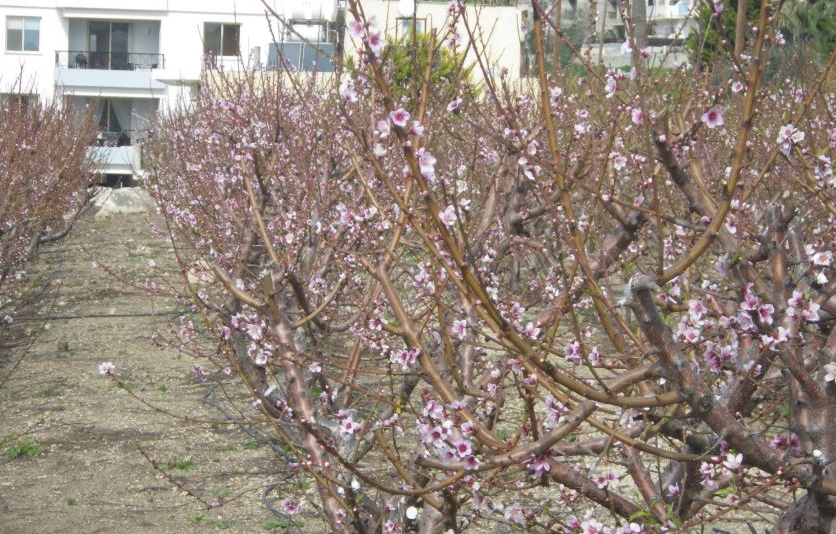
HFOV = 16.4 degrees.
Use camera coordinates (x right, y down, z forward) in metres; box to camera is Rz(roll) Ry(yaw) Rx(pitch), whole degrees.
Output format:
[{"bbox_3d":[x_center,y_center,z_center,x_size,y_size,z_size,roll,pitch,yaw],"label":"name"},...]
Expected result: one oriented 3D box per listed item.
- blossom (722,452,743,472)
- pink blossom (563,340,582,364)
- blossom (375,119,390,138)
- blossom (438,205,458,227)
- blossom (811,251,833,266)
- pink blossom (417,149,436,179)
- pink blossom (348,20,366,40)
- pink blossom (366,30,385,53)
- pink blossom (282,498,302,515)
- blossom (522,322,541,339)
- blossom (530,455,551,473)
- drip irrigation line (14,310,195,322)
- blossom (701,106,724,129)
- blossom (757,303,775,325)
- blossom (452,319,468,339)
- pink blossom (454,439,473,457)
[{"bbox_3d":[0.555,0.343,5.100,0.037,0.034,0.023,0,-41,8],"label":"blossom"},{"bbox_3d":[0.288,0.160,5.400,0.034,0.038,0.023,1,3,17],"label":"pink blossom"},{"bbox_3d":[-0.062,-0.243,5.100,0.033,0.035,0.023,-1,1,-30],"label":"blossom"},{"bbox_3d":[0.051,-0.090,5.050,0.035,0.036,0.020,1,0,-6],"label":"blossom"},{"bbox_3d":[0.698,-0.015,5.000,0.037,0.034,0.020,2,-26,21],"label":"blossom"},{"bbox_3d":[0.015,-0.180,5.050,0.033,0.046,0.024,1,-3,-21],"label":"pink blossom"},{"bbox_3d":[-0.109,-0.420,5.150,0.033,0.034,0.020,3,1,24],"label":"pink blossom"},{"bbox_3d":[-0.073,-0.395,5.100,0.036,0.037,0.020,0,6,-3],"label":"pink blossom"},{"bbox_3d":[-0.235,0.448,5.400,0.036,0.031,0.022,0,-8,-6],"label":"pink blossom"},{"bbox_3d":[0.212,0.120,5.400,0.035,0.033,0.023,-1,-24,-20],"label":"blossom"},{"bbox_3d":[0.225,0.361,5.300,0.037,0.034,0.023,0,30,-7],"label":"blossom"},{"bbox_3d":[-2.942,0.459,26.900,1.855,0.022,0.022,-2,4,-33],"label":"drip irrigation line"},{"bbox_3d":[0.490,-0.247,4.800,0.038,0.036,0.020,0,6,6],"label":"blossom"},{"bbox_3d":[0.602,0.080,5.000,0.035,0.037,0.020,0,9,-28],"label":"blossom"},{"bbox_3d":[0.074,0.112,5.200,0.033,0.037,0.020,3,1,27],"label":"blossom"},{"bbox_3d":[0.086,0.342,5.450,0.035,0.034,0.020,0,3,0],"label":"pink blossom"}]

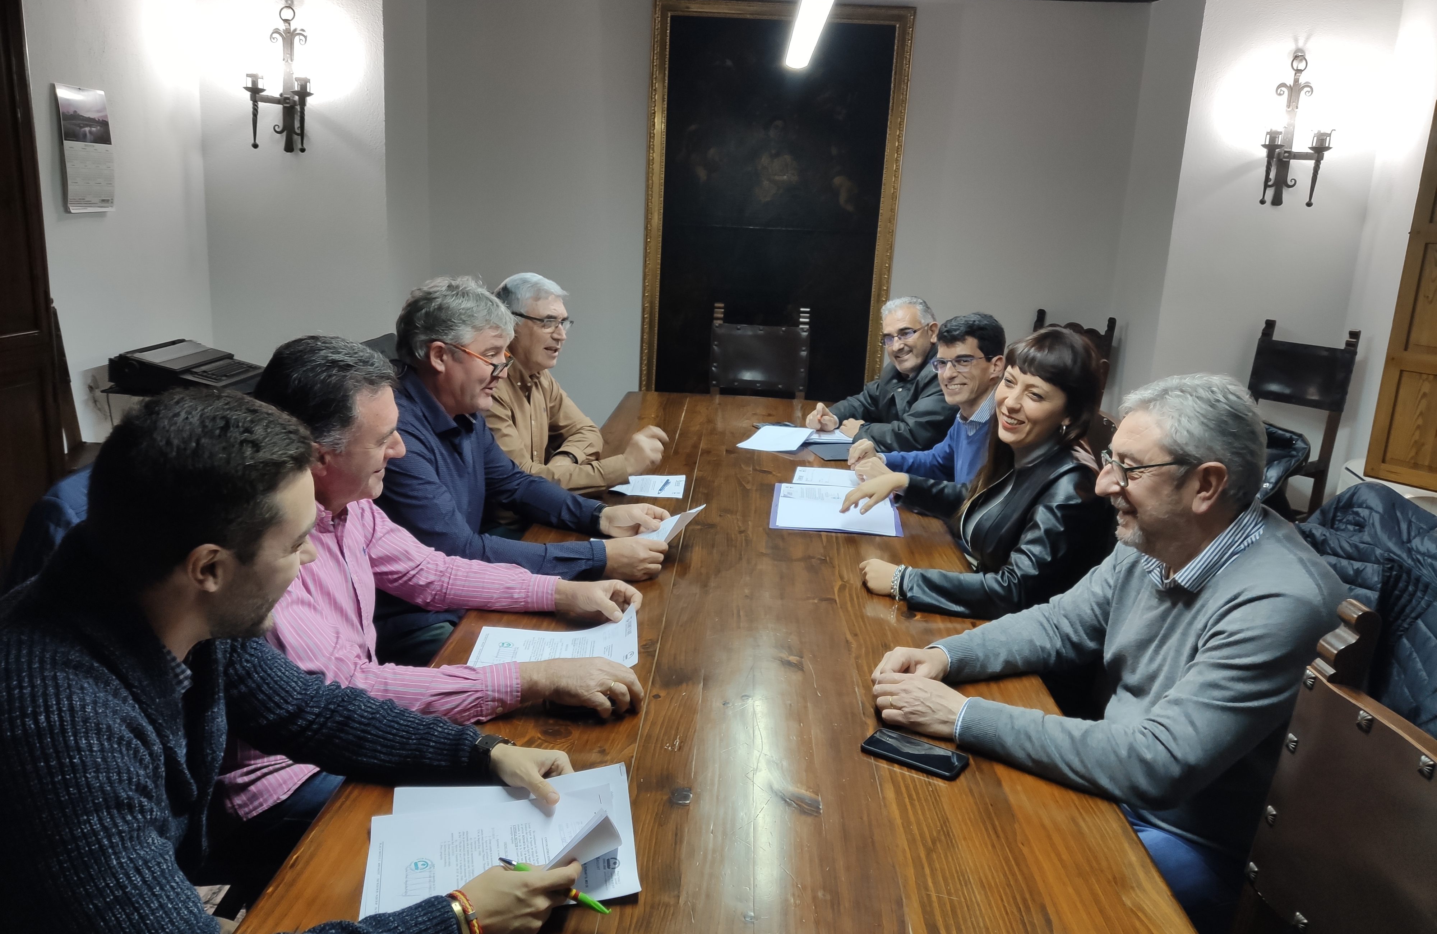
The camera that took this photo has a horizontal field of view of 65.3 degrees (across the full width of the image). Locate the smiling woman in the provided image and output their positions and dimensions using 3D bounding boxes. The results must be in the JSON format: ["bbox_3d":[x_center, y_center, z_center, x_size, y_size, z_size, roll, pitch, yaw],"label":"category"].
[{"bbox_3d":[0.617,0.341,2.483,0.660,1.345,0.570,-1,14,-18],"label":"smiling woman"}]

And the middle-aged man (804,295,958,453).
[{"bbox_3d":[0.657,0.063,3.783,0.660,1.300,0.560,-4,15,-28],"label":"middle-aged man"}]

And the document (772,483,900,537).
[{"bbox_3d":[0.316,0.106,3.056,0.320,0.012,0.460,3,13,0],"label":"document"}]

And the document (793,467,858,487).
[{"bbox_3d":[0.375,0.031,3.333,0.297,0.006,0.210,3,13,1],"label":"document"}]

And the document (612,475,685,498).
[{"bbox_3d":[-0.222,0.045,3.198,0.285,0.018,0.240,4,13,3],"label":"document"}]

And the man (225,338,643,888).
[{"bbox_3d":[-0.511,0.429,1.882,0.700,1.330,0.560,3,13,1],"label":"man"}]

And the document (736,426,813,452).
[{"bbox_3d":[0.208,-0.100,3.881,0.205,0.020,0.300,6,13,14],"label":"document"}]

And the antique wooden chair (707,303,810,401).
[{"bbox_3d":[0.155,-0.155,5.133,0.465,1.120,0.480,3,13,-1],"label":"antique wooden chair"}]

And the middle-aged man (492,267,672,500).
[{"bbox_3d":[-0.513,0.146,3.059,0.680,1.347,0.560,7,14,18],"label":"middle-aged man"}]

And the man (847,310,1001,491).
[{"bbox_3d":[0.681,0.183,3.276,0.660,1.300,0.550,-2,14,-22],"label":"man"}]

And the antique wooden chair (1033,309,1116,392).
[{"bbox_3d":[1.805,-0.276,6.110,0.480,1.080,0.480,15,18,43],"label":"antique wooden chair"}]

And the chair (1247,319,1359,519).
[{"bbox_3d":[2.769,-0.123,5.562,0.480,1.120,0.470,-9,18,-43],"label":"chair"}]

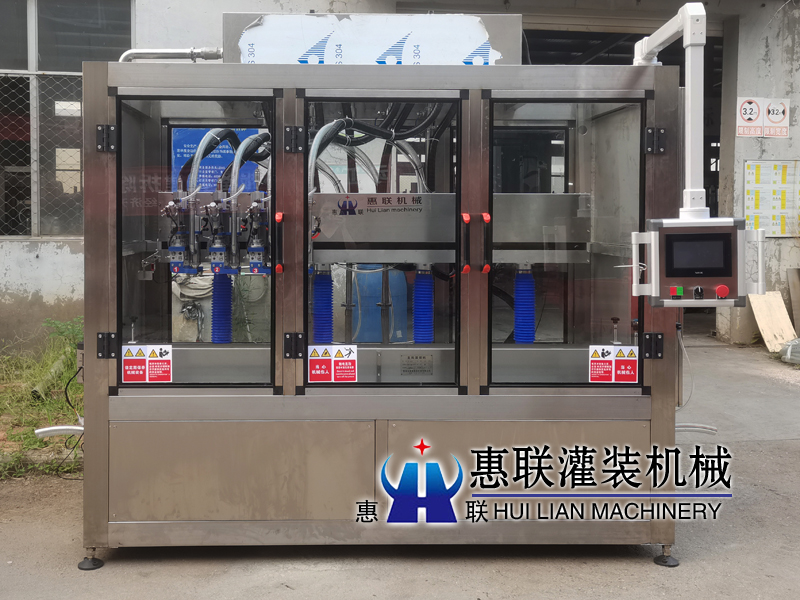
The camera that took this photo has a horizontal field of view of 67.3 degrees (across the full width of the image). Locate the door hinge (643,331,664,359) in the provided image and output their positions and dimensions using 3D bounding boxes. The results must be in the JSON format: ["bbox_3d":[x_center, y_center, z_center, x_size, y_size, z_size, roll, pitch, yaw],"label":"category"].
[{"bbox_3d":[0.845,0.153,2.004,0.066,0.086,0.016,0,1,-1],"label":"door hinge"}]

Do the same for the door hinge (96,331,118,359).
[{"bbox_3d":[-0.962,0.151,1.977,0.066,0.086,0.016,0,1,-1],"label":"door hinge"}]

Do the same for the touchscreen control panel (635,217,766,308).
[{"bbox_3d":[0.915,-0.114,1.850,0.390,0.268,0.085,0,1,9],"label":"touchscreen control panel"}]

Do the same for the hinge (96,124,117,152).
[{"bbox_3d":[-0.961,-0.529,1.969,0.066,0.086,0.016,0,1,-1],"label":"hinge"}]

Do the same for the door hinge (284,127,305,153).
[{"bbox_3d":[-0.346,-0.528,1.978,0.066,0.086,0.016,0,1,-1],"label":"door hinge"}]

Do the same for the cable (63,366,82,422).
[{"bbox_3d":[-1.170,0.338,2.150,0.072,0.200,0.040,0,1,-1],"label":"cable"}]

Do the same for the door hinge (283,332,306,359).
[{"bbox_3d":[-0.348,0.152,1.986,0.066,0.086,0.016,0,1,-1],"label":"door hinge"}]

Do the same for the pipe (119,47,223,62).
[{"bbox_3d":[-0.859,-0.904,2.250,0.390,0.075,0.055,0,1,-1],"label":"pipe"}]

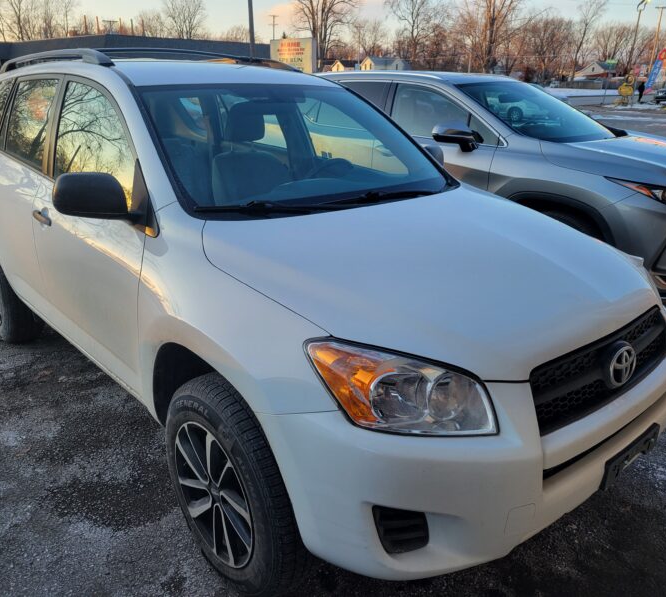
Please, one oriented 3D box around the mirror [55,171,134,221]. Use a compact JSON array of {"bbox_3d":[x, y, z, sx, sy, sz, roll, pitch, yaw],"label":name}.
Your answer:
[{"bbox_3d":[-0.819,-0.349,2.030,0.230,0.160,0.125,-16,25,-39],"label":"mirror"}]

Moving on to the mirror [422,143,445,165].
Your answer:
[{"bbox_3d":[0.516,-0.730,3.180,0.240,0.180,0.150,-16,25,-39],"label":"mirror"}]

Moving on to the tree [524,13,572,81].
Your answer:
[{"bbox_3d":[44.176,-50.077,122.565,9.430,14.038,9.430,7,21,17],"label":"tree"}]

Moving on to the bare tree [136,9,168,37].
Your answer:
[{"bbox_3d":[-22.422,-31.172,75.916,4.300,10.220,4.300,0,20,0],"label":"bare tree"}]

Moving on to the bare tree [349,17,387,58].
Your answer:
[{"bbox_3d":[6.432,-45.186,111.094,7.100,13.110,7.100,0,20,0],"label":"bare tree"}]

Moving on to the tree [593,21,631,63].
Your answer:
[{"bbox_3d":[66.586,-57.644,142.438,9.053,14.768,9.053,9,22,22],"label":"tree"}]

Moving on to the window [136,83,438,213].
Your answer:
[{"bbox_3d":[-0.124,-0.674,2.529,1.360,0.120,0.820,-16,58,-39],"label":"window"}]

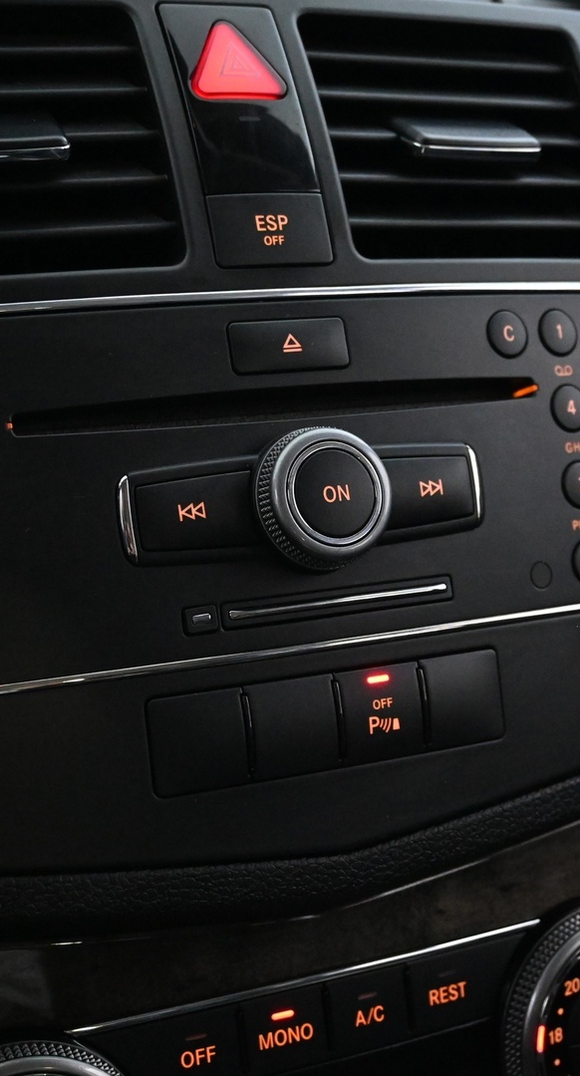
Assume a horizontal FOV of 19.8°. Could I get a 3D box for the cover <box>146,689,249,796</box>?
[{"bbox_3d":[-0.020,0.043,0.351,0.021,0.020,0.006,-6,1,-21],"label":"cover"}]

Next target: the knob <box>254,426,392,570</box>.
[{"bbox_3d":[0.007,-0.009,0.352,0.030,0.030,0.011,-6,-3,-25],"label":"knob"}]

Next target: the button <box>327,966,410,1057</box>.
[{"bbox_3d":[0.018,0.109,0.384,0.021,0.016,0.005,-6,0,-25],"label":"button"}]

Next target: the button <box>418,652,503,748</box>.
[{"bbox_3d":[0.038,0.036,0.371,0.020,0.020,0.005,-6,-3,-28],"label":"button"}]

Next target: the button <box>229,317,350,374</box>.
[{"bbox_3d":[-0.001,-0.042,0.366,0.028,0.012,0.005,-6,-6,-24],"label":"button"}]

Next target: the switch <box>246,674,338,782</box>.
[{"bbox_3d":[0.000,0.040,0.352,0.021,0.020,0.005,-6,-3,-24],"label":"switch"}]

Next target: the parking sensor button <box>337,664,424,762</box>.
[{"bbox_3d":[0.019,0.038,0.361,0.020,0.020,0.005,-6,-3,-26],"label":"parking sensor button"}]

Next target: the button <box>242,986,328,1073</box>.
[{"bbox_3d":[-0.002,0.113,0.381,0.021,0.019,0.006,-6,7,-24],"label":"button"}]

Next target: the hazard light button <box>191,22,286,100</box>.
[{"bbox_3d":[-0.013,-0.107,0.374,0.023,0.021,0.005,-6,-20,-25],"label":"hazard light button"}]

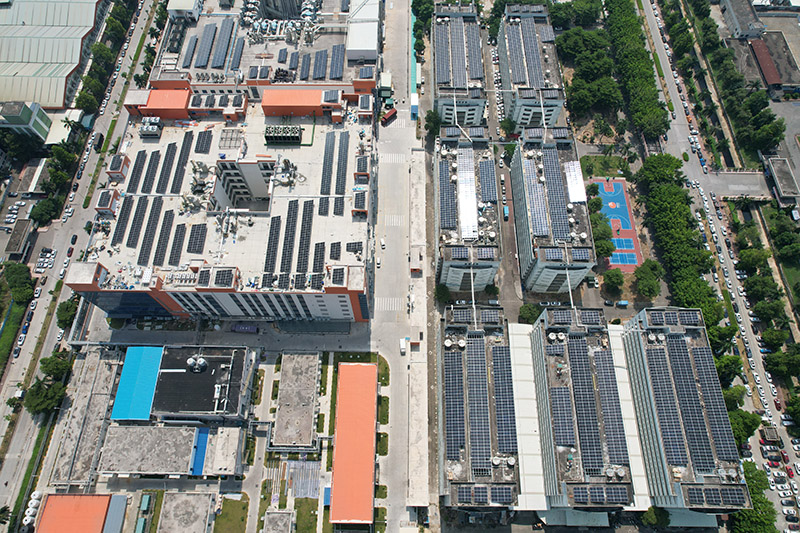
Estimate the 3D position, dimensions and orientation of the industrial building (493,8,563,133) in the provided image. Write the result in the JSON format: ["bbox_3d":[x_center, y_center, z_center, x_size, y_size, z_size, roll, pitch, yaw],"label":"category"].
[{"bbox_3d":[72.949,-113.066,277.442,24.530,25.000,73.350,0,64,0],"label":"industrial building"}]

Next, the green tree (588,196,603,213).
[{"bbox_3d":[97.980,-30.610,245.730,7.000,6.500,7.800,0,65,1],"label":"green tree"}]

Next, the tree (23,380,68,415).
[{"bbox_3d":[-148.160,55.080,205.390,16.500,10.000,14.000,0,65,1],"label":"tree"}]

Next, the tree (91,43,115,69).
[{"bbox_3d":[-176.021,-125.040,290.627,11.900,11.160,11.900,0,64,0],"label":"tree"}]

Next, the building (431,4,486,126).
[{"bbox_3d":[32.229,-113.039,277.382,25.030,25.000,73.330,0,64,0],"label":"building"}]

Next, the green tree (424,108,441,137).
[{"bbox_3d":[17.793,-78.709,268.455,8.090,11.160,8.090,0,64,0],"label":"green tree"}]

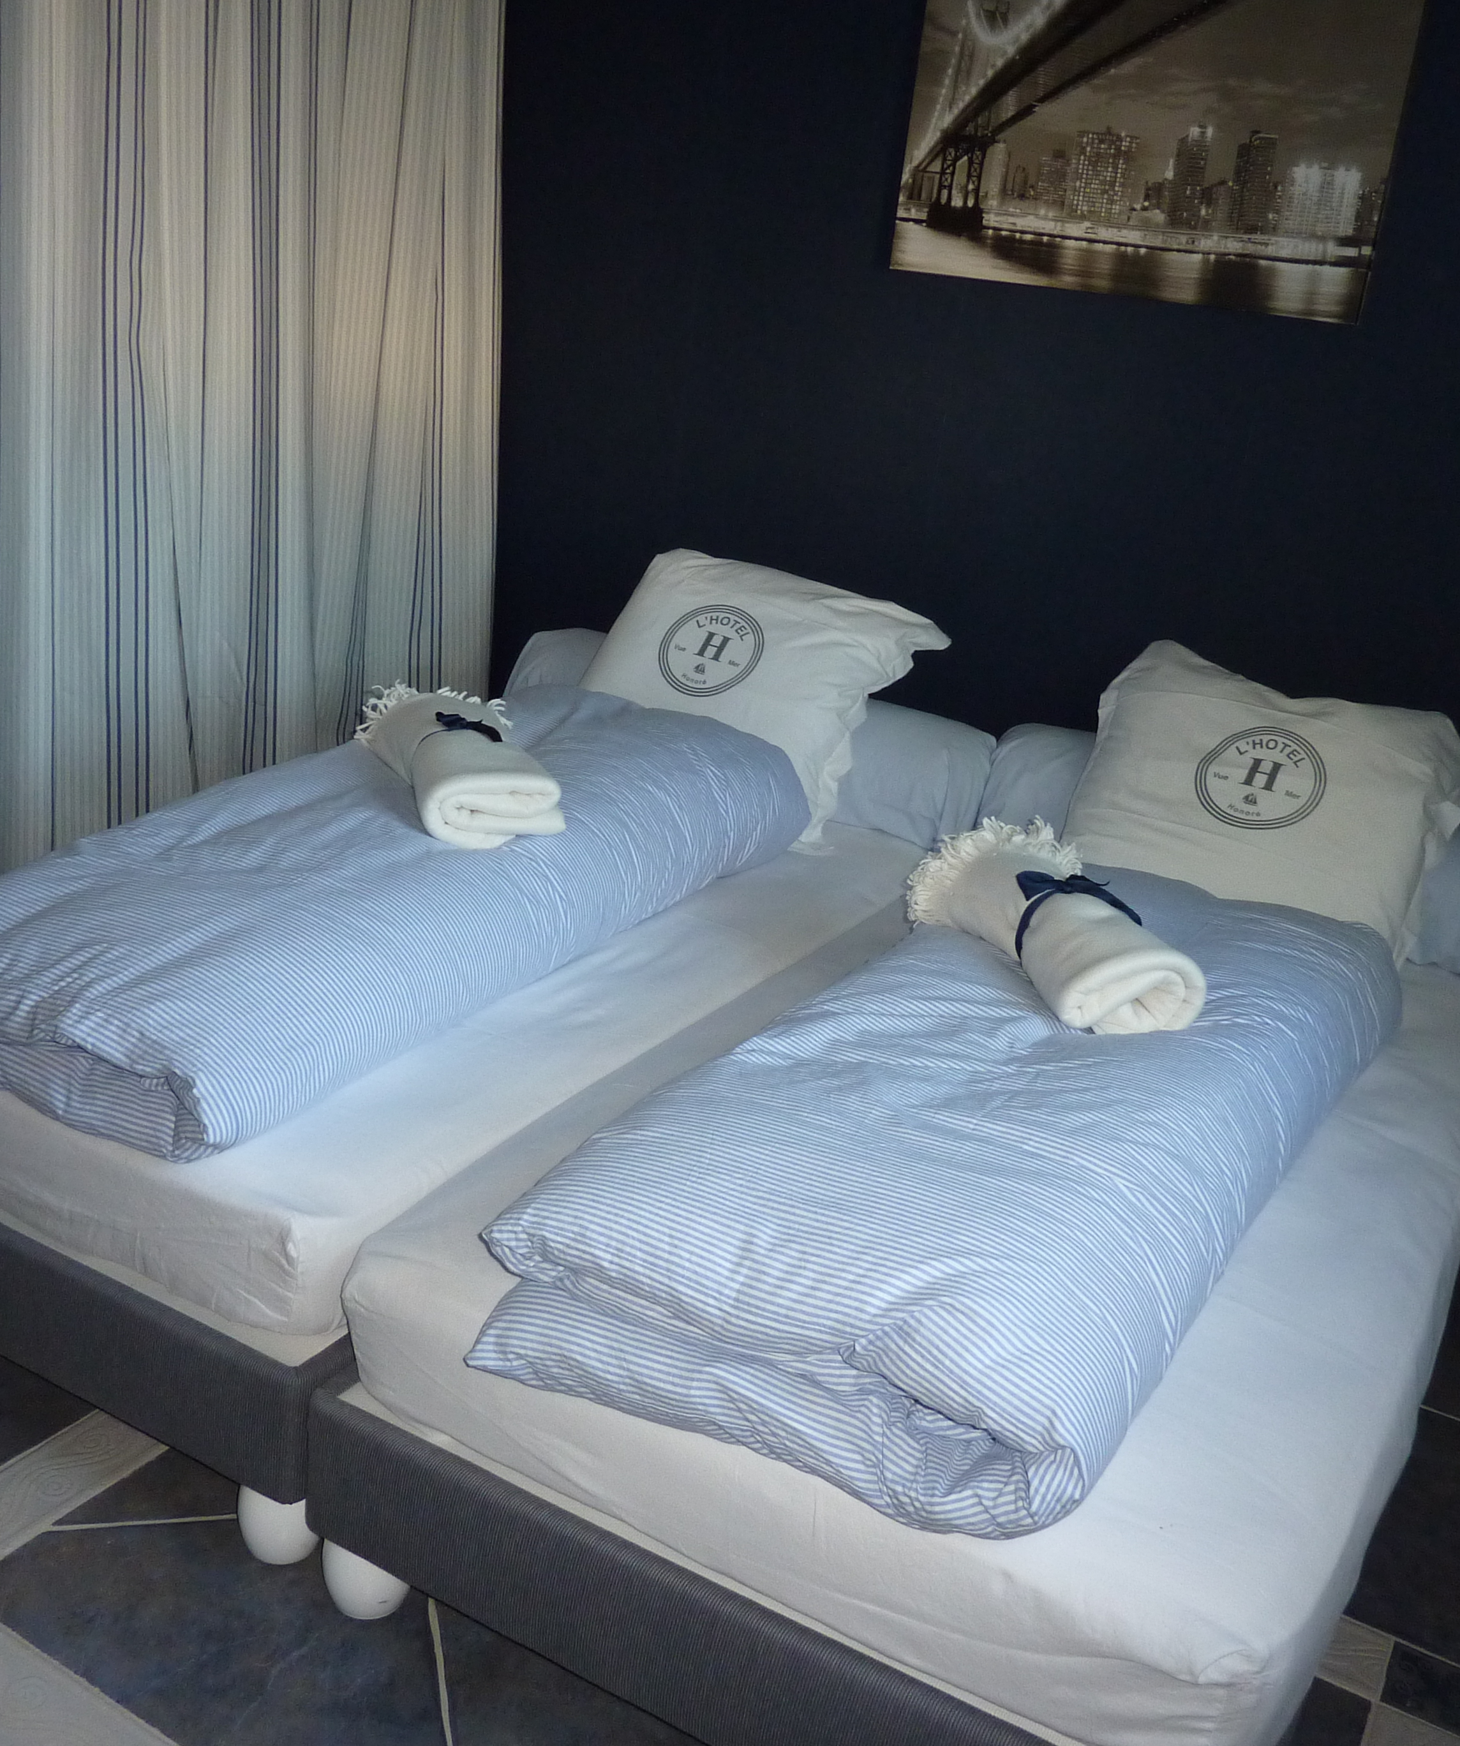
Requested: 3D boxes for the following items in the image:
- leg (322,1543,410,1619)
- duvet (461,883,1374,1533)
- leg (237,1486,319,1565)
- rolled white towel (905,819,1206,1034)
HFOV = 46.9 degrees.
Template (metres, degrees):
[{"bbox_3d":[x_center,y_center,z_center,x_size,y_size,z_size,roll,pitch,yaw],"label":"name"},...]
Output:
[{"bbox_3d":[-0.374,0.724,1.740,0.092,0.090,0.092,6,19,-2],"label":"leg"},{"bbox_3d":[0.377,0.217,2.076,0.640,0.190,1.580,16,21,25],"label":"duvet"},{"bbox_3d":[-0.479,0.691,1.796,0.092,0.090,0.092,16,21,25],"label":"leg"},{"bbox_3d":[0.421,0.068,2.141,0.190,0.130,0.410,1,20,-16],"label":"rolled white towel"}]

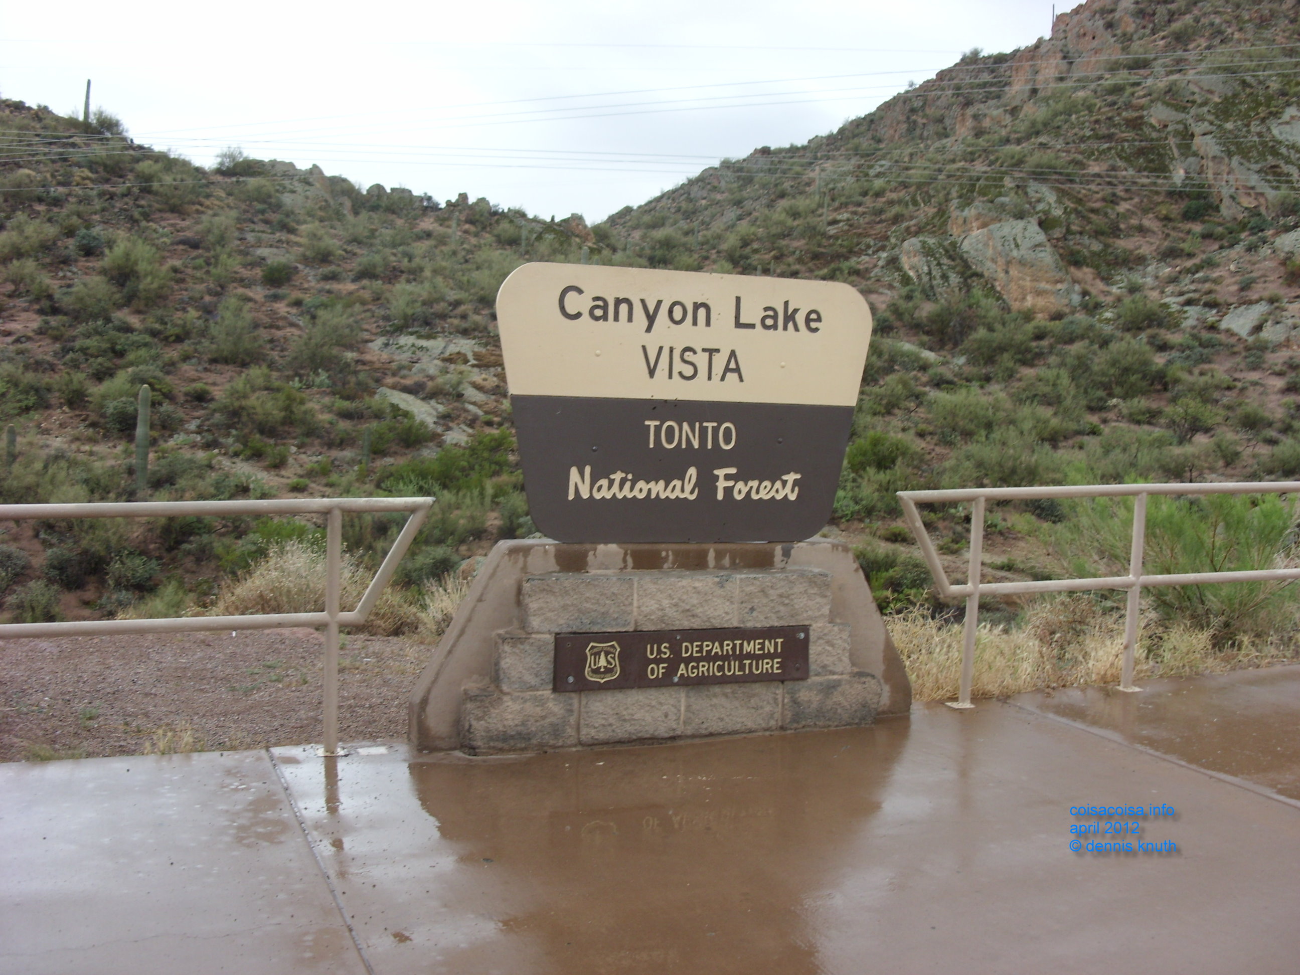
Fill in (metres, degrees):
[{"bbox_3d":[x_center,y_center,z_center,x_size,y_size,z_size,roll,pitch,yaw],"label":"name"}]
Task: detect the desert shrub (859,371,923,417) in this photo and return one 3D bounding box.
[{"bbox_3d":[7.574,-2.946,45.000,1.988,1.336,1.789,3,5,9],"label":"desert shrub"}]

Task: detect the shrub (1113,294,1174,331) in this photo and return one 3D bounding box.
[{"bbox_3d":[20.061,-7.120,58.000,2.362,1.441,2.126,4,5,19],"label":"shrub"}]

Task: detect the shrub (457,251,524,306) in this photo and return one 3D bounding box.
[{"bbox_3d":[-6.823,-9.025,61.258,2.820,2.350,2.590,2,6,0],"label":"shrub"}]

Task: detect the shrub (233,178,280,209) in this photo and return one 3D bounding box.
[{"bbox_3d":[-23.780,-17.820,86.339,2.710,1.746,2.489,2,6,0],"label":"shrub"}]

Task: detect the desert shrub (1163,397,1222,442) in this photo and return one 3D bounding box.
[{"bbox_3d":[17.086,-2.146,45.000,1.802,1.398,1.622,4,6,21],"label":"desert shrub"}]

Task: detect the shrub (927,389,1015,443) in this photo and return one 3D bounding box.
[{"bbox_3d":[10.587,-2.375,47.000,2.819,1.737,2.589,2,6,0],"label":"shrub"}]

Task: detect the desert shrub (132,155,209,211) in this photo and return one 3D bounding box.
[{"bbox_3d":[-22.867,-14.518,68.000,3.380,2.582,3.042,1,6,-19],"label":"desert shrub"}]

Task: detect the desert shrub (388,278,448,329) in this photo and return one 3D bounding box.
[{"bbox_3d":[-9.156,-7.252,56.300,2.356,1.924,2.164,2,6,0],"label":"desert shrub"}]

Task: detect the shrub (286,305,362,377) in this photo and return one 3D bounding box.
[{"bbox_3d":[-10.983,-4.919,48.000,2.452,2.419,2.207,1,5,-13],"label":"shrub"}]

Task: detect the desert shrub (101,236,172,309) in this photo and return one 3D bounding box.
[{"bbox_3d":[-19.446,-8.128,54.000,2.572,2.684,2.315,1,6,-20],"label":"desert shrub"}]

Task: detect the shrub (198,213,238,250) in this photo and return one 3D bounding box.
[{"bbox_3d":[-21.542,-12.773,71.221,1.937,1.937,1.779,2,6,0],"label":"shrub"}]

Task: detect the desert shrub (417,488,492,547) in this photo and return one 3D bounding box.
[{"bbox_3d":[-4.110,0.651,30.000,1.533,1.243,1.379,2,5,-8],"label":"desert shrub"}]

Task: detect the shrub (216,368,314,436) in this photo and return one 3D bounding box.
[{"bbox_3d":[-11.329,-2.511,42.000,2.986,2.059,2.688,1,5,-15],"label":"shrub"}]

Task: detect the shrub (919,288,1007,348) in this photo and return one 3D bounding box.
[{"bbox_3d":[13.173,-7.131,60.000,3.599,2.469,3.305,2,6,0],"label":"shrub"}]

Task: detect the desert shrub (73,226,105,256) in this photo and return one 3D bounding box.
[{"bbox_3d":[-26.978,-11.852,68.672,1.485,1.341,1.364,2,6,0],"label":"desert shrub"}]

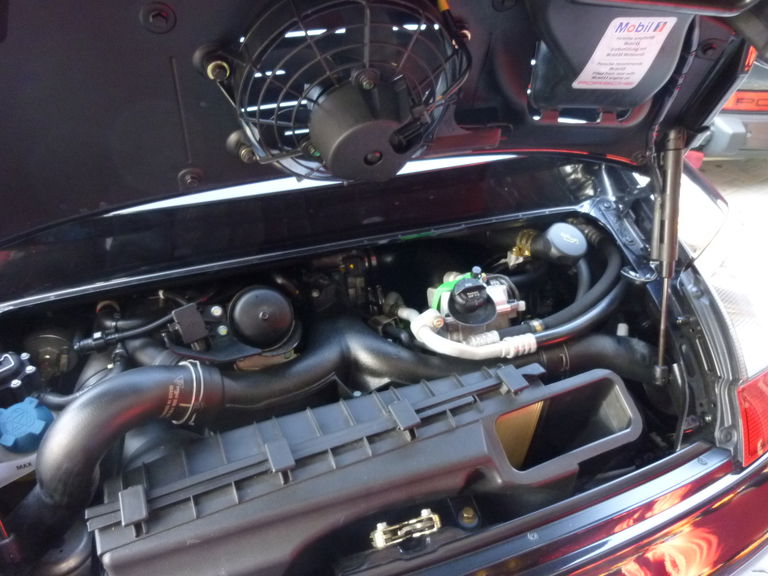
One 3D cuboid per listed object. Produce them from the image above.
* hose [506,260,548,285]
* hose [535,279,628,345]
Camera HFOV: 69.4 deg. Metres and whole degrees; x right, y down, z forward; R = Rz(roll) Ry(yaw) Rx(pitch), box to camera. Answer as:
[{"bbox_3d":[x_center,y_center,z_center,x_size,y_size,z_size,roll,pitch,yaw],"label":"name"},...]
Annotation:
[{"bbox_3d":[0.278,-0.028,1.065,0.100,0.032,0.033,-12,32,-27],"label":"hose"},{"bbox_3d":[0.352,0.036,0.970,0.235,0.065,0.070,-18,35,-35],"label":"hose"}]

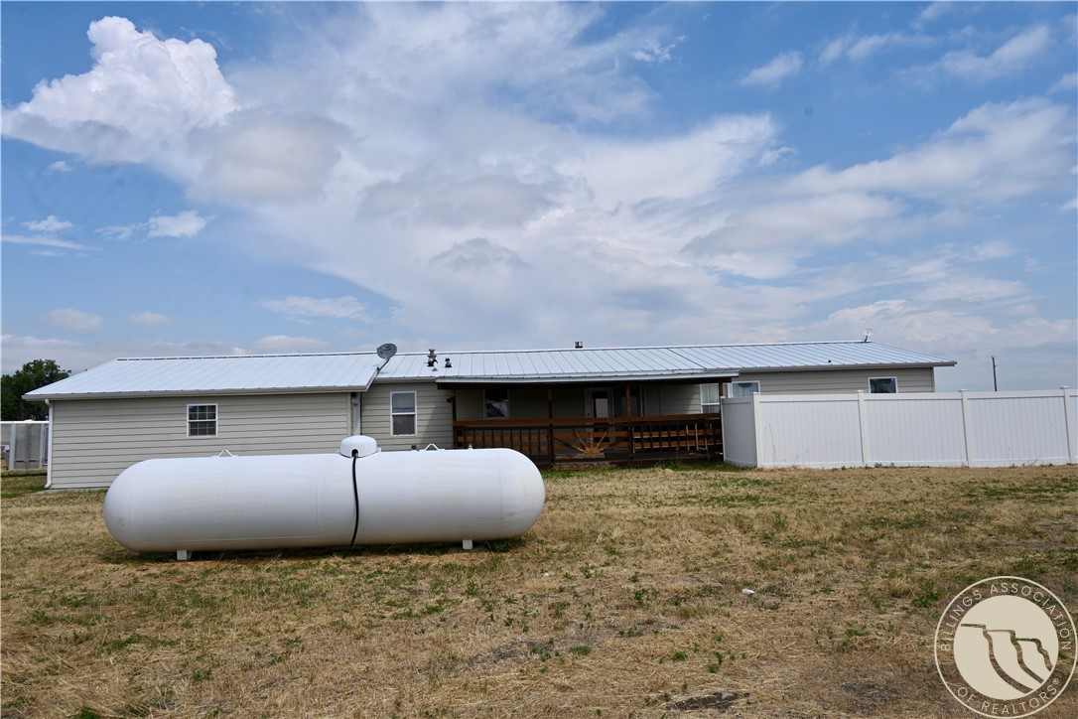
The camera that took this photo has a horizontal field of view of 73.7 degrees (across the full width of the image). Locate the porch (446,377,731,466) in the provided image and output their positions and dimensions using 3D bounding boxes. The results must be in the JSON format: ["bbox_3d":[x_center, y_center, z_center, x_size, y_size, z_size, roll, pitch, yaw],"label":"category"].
[{"bbox_3d":[1.269,2.021,23.203,8.500,2.650,3.600,-1,-5,-4],"label":"porch"}]

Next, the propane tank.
[{"bbox_3d":[-2.351,1.521,8.150,4.860,1.290,1.040,-2,-5,-3],"label":"propane tank"}]

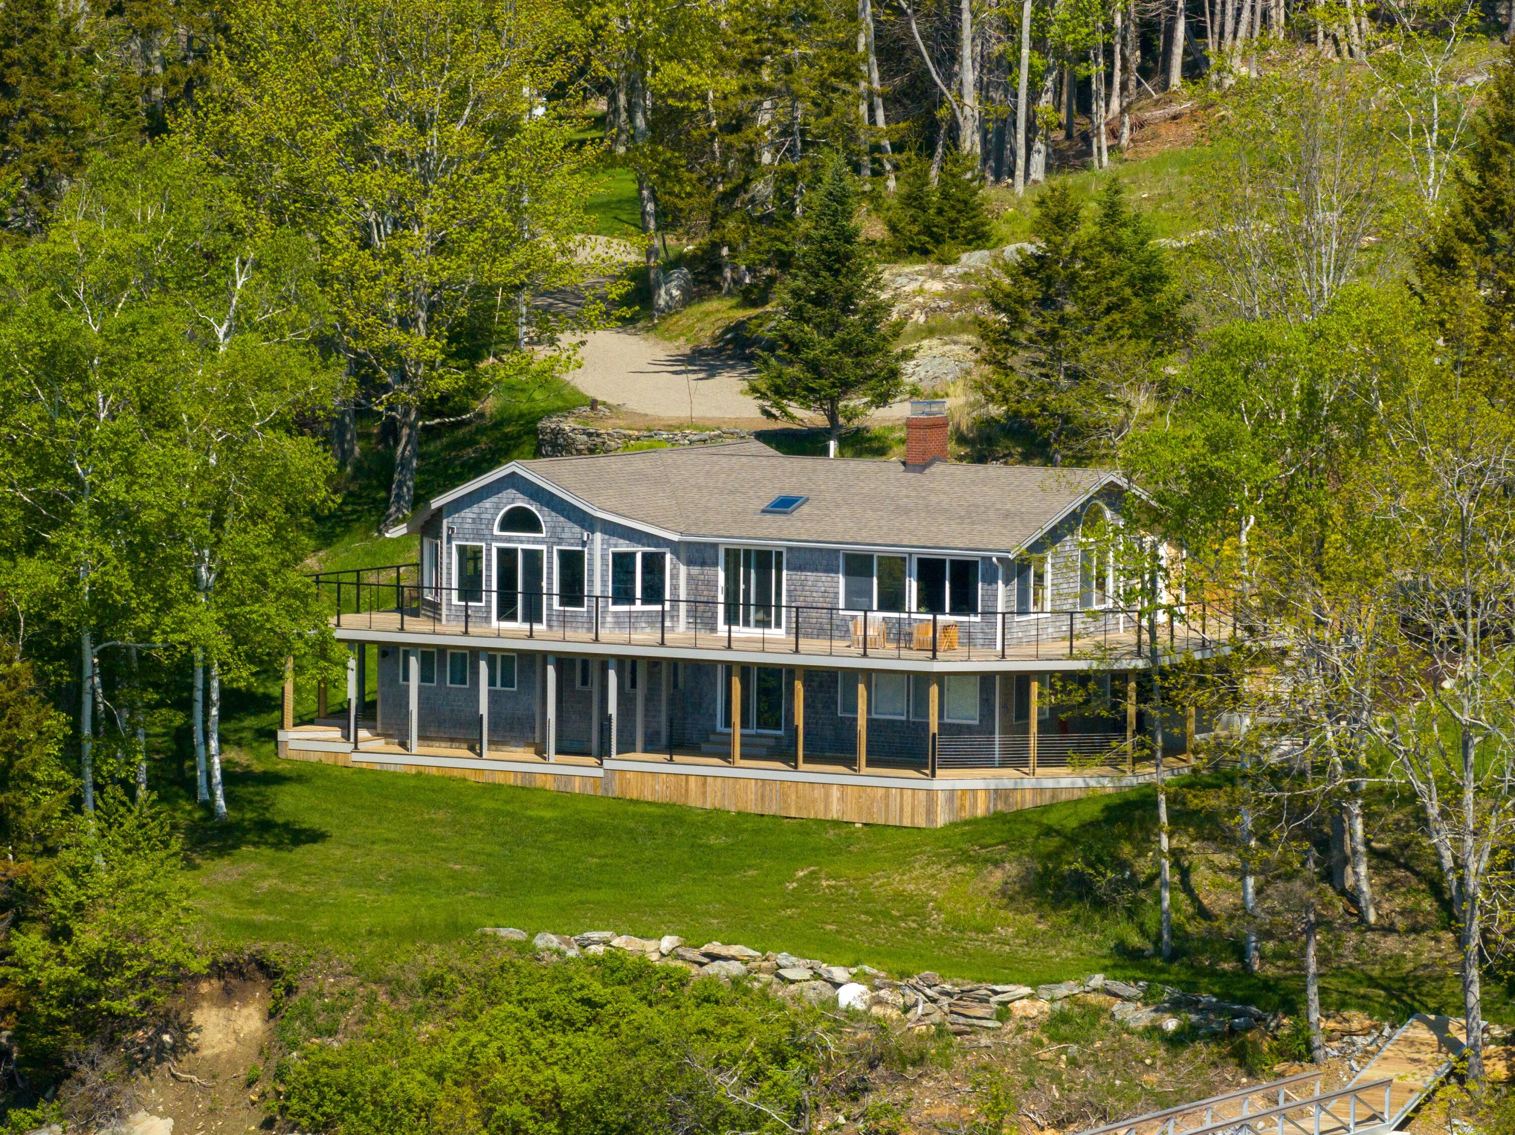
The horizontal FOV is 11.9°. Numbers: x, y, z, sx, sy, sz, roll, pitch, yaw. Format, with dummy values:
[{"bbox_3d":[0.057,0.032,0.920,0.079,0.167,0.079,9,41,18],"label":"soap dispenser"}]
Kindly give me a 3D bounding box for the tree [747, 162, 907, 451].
[{"bbox_3d":[1.871,-6.905,193.000,4.277,8.020,4.277,0,4,0],"label":"tree"}]

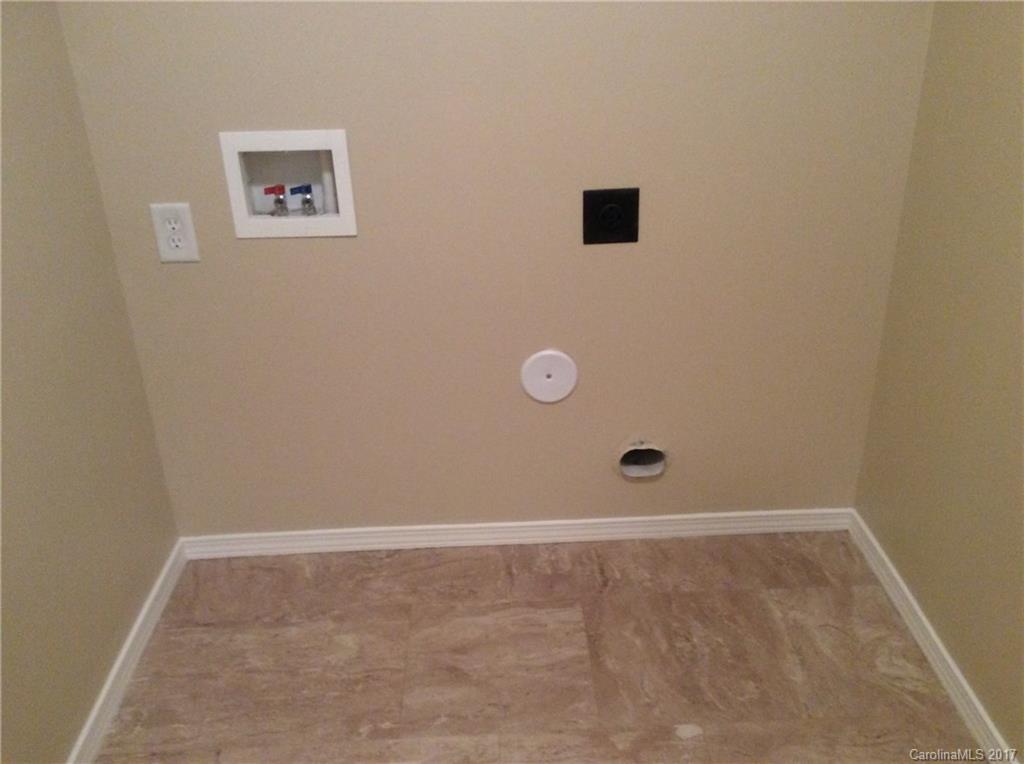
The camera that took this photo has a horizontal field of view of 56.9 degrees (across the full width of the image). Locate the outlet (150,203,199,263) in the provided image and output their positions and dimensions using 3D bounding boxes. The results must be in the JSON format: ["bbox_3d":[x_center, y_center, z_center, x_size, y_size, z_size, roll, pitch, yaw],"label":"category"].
[{"bbox_3d":[-0.693,-0.307,1.949,0.079,0.124,0.008,-2,26,-1],"label":"outlet"}]

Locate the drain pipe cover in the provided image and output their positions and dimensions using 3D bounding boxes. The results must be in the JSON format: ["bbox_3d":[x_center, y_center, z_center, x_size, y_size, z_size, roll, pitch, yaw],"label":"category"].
[{"bbox_3d":[0.084,-0.013,2.118,0.126,0.128,0.009,-2,26,-1],"label":"drain pipe cover"}]

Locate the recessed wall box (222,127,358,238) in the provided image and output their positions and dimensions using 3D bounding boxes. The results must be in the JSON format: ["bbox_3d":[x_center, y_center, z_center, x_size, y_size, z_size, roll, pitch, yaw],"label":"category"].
[{"bbox_3d":[-0.449,-0.415,1.946,0.248,0.215,0.080,-2,26,-1],"label":"recessed wall box"}]

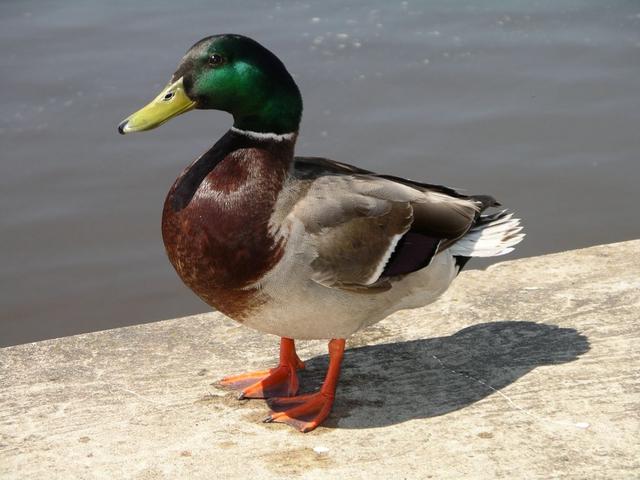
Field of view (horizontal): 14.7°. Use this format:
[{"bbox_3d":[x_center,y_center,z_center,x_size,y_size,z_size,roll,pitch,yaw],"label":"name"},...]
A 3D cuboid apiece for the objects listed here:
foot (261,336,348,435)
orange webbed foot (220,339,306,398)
[{"bbox_3d":[-0.012,0.107,1.881,0.073,0.053,0.065,-15,25,-33],"label":"foot"},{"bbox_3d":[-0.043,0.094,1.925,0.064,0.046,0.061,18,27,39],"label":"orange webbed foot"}]

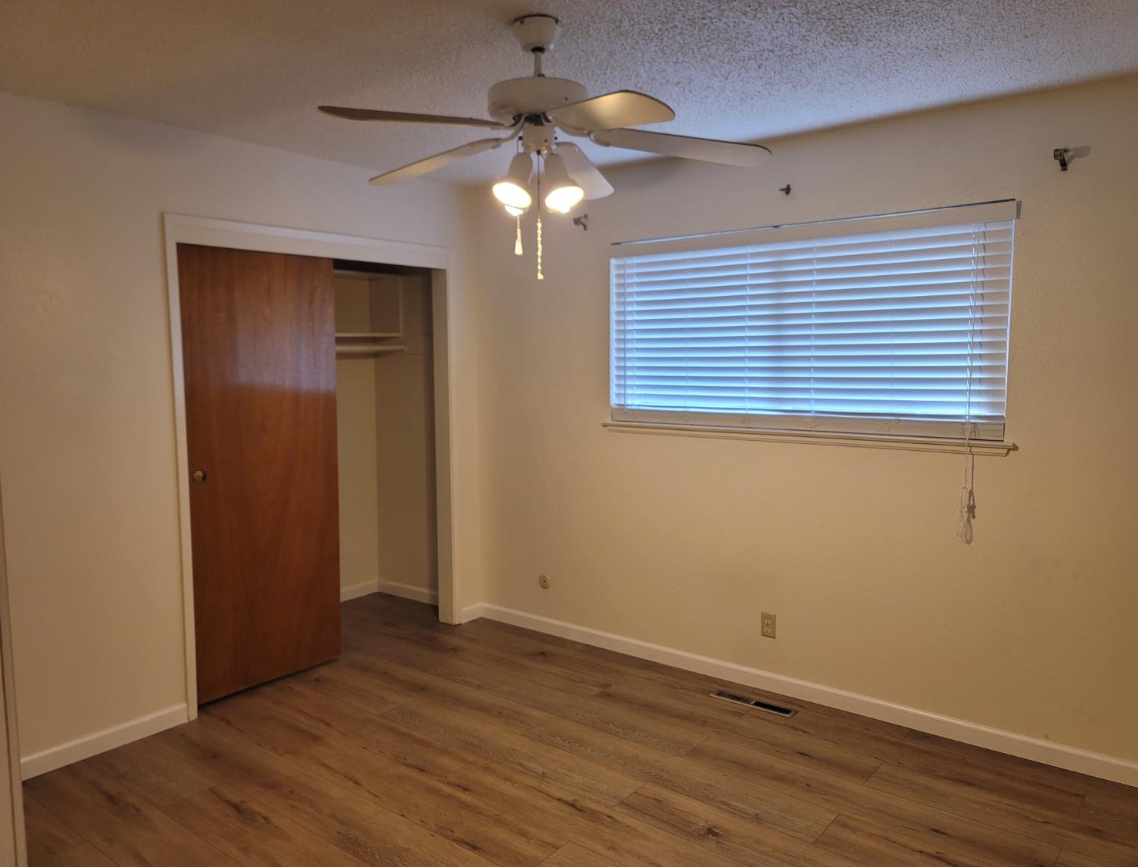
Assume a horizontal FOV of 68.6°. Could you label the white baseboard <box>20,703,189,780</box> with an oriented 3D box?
[{"bbox_3d":[-1.829,1.208,3.278,0.014,0.083,0.672,4,7,38],"label":"white baseboard"}]

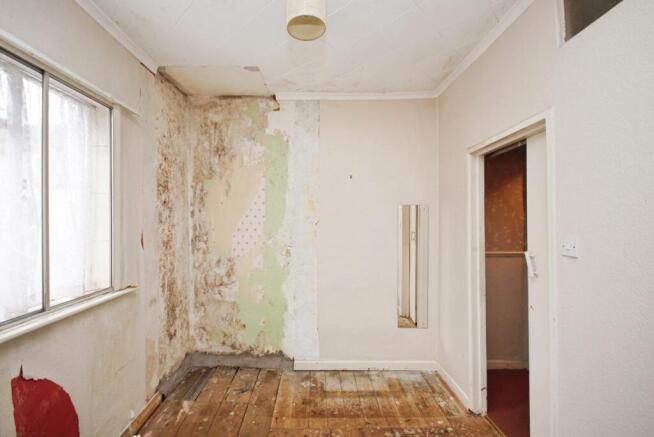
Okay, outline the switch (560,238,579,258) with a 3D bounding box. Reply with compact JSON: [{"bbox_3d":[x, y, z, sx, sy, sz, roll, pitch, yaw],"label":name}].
[{"bbox_3d":[1.175,0.140,1.324,0.013,0.086,0.086,0,0,-2],"label":"switch"}]

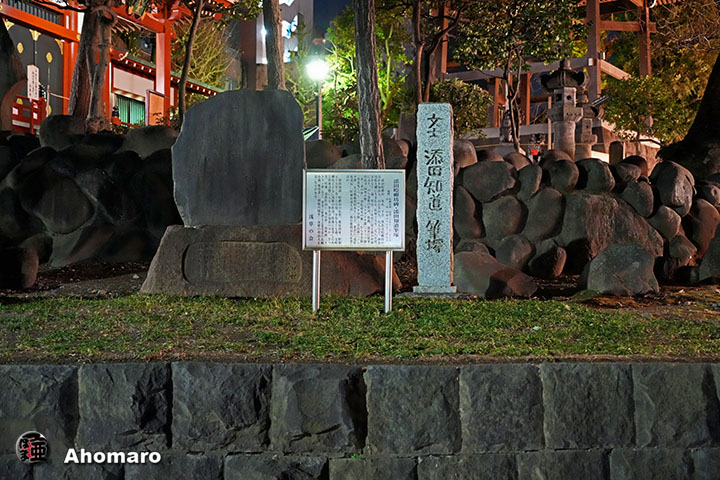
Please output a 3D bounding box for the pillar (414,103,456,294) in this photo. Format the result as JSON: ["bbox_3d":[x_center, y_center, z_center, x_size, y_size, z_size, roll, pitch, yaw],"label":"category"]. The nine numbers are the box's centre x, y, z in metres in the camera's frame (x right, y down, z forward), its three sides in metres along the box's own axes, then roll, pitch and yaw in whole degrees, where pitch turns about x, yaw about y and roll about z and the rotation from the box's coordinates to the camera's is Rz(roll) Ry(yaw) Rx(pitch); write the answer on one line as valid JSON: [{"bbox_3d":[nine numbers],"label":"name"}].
[{"bbox_3d":[0.709,-0.379,8.200,0.385,1.749,0.270,0,0,10],"label":"pillar"}]

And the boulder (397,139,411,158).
[{"bbox_3d":[0.503,-1.071,10.300,0.202,0.269,0.205,0,0,0],"label":"boulder"}]

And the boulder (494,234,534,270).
[{"bbox_3d":[1.738,0.152,9.900,0.450,0.428,0.420,0,0,0],"label":"boulder"}]

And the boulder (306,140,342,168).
[{"bbox_3d":[-0.473,-1.025,10.800,0.516,0.393,0.420,0,0,0],"label":"boulder"}]

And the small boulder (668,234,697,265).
[{"bbox_3d":[3.482,0.103,9.500,0.302,0.324,0.275,0,0,0],"label":"small boulder"}]

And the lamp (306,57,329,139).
[{"bbox_3d":[-0.725,-2.003,15.000,0.375,2.250,0.360,0,0,0],"label":"lamp"}]

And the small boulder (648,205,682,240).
[{"bbox_3d":[3.333,-0.191,9.600,0.371,0.393,0.336,0,0,0],"label":"small boulder"}]

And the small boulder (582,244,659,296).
[{"bbox_3d":[2.779,0.329,9.350,0.808,0.563,0.600,0,0,0],"label":"small boulder"}]

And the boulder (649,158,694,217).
[{"bbox_3d":[3.593,-0.585,10.100,0.517,0.654,0.500,0,0,0],"label":"boulder"}]

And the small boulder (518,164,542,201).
[{"bbox_3d":[2.002,-0.667,10.300,0.293,0.433,0.360,0,0,0],"label":"small boulder"}]

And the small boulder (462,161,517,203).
[{"bbox_3d":[1.463,-0.658,9.900,0.596,0.473,0.467,0,0,0],"label":"small boulder"}]

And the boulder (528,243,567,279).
[{"bbox_3d":[2.115,0.231,9.900,0.439,0.405,0.400,0,0,0],"label":"boulder"}]

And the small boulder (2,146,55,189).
[{"bbox_3d":[-3.805,-0.844,10.100,0.597,0.505,0.483,0,0,0],"label":"small boulder"}]

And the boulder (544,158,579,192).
[{"bbox_3d":[2.267,-0.726,9.900,0.383,0.383,0.337,0,0,0],"label":"boulder"}]

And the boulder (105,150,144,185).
[{"bbox_3d":[-2.891,-0.884,10.800,0.491,0.430,0.420,0,0,0],"label":"boulder"}]

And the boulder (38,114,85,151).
[{"bbox_3d":[-3.719,-1.331,11.000,0.600,0.475,0.480,0,0,0],"label":"boulder"}]

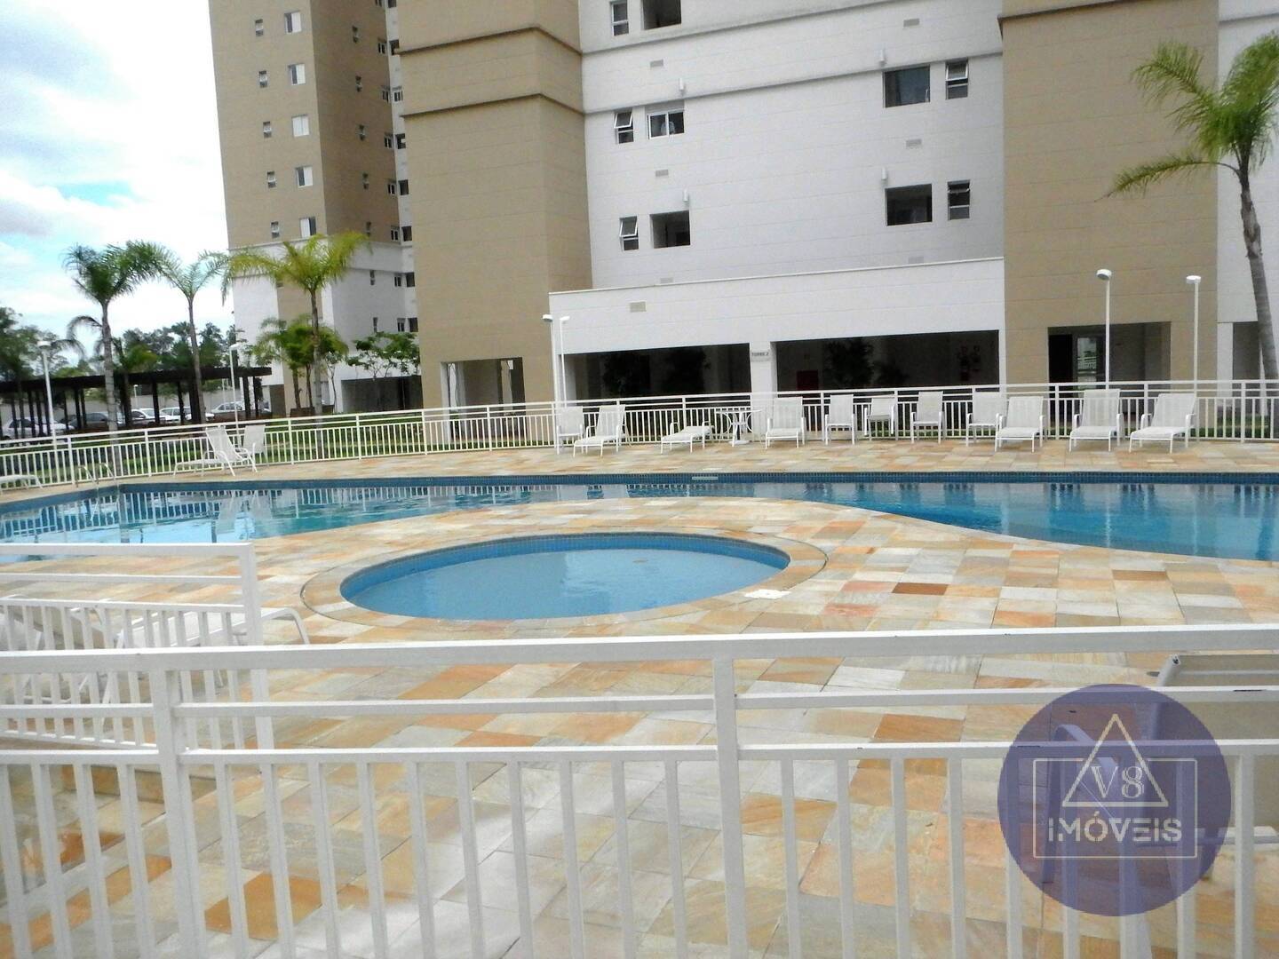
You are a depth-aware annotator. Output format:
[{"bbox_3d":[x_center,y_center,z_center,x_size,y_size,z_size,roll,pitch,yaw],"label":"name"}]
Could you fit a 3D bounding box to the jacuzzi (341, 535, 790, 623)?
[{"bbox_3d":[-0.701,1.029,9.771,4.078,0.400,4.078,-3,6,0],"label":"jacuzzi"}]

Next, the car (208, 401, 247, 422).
[{"bbox_3d":[-26.697,-4.433,68.000,4.250,1.460,1.720,-1,7,22],"label":"car"}]

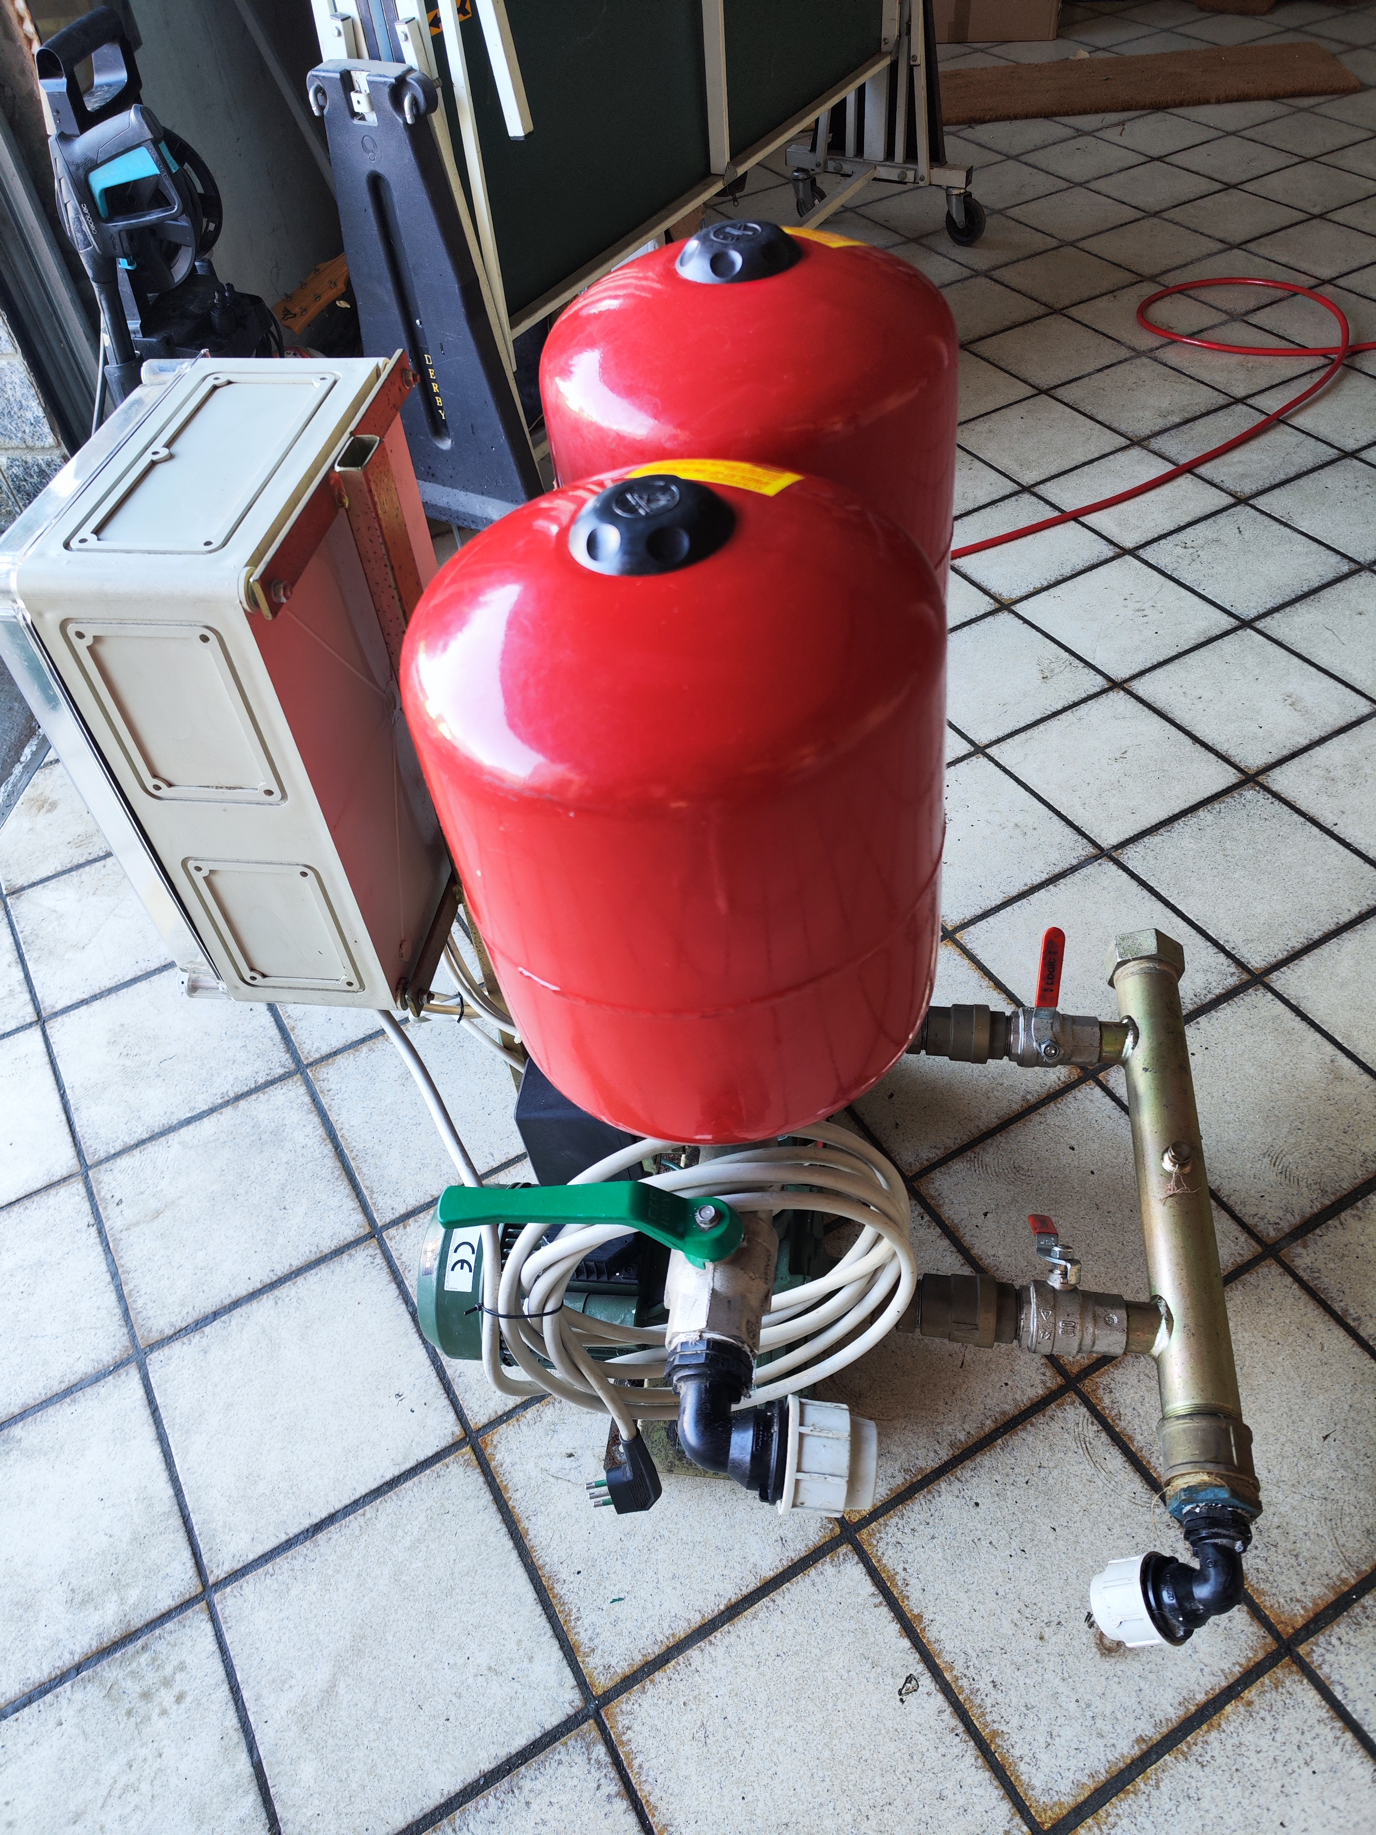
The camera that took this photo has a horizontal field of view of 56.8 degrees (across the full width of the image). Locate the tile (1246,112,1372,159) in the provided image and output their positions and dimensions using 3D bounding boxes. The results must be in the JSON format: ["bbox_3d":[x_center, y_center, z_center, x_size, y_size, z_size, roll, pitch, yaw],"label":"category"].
[{"bbox_3d":[1.617,-2.041,3.337,0.246,0.010,0.246,-26,51,-17],"label":"tile"}]

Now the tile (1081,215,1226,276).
[{"bbox_3d":[1.076,-1.558,2.957,0.246,0.010,0.246,-26,51,-17],"label":"tile"}]

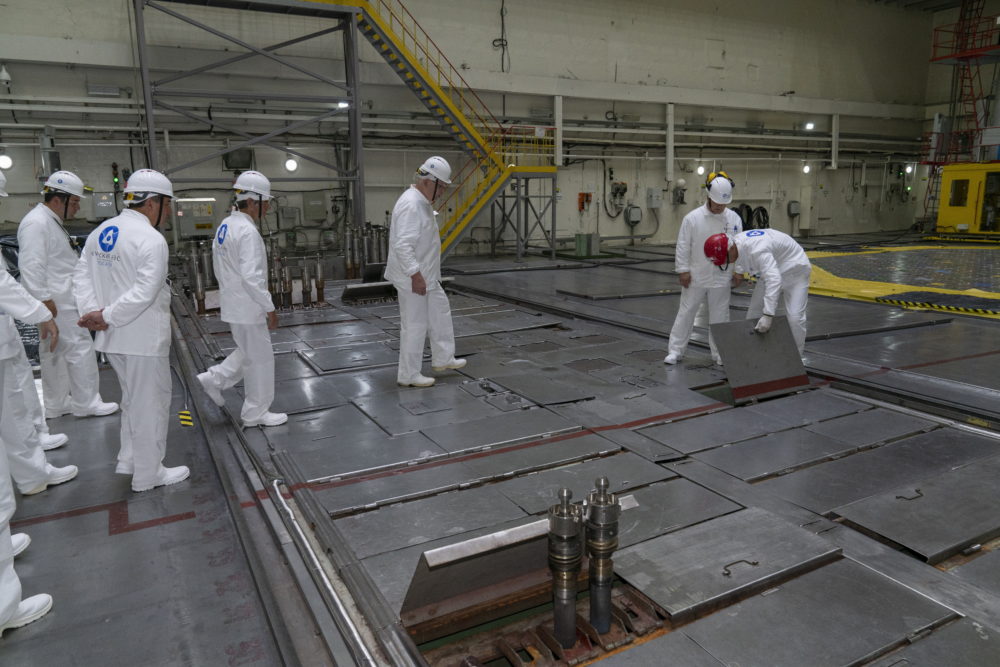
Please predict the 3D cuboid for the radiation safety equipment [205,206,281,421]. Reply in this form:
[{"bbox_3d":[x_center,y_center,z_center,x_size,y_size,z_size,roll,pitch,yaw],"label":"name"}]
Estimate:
[{"bbox_3d":[-1.821,-0.084,4.903,0.600,1.520,0.520,-6,12,-24],"label":"radiation safety equipment"}]

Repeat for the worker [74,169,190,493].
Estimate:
[{"bbox_3d":[-2.103,-0.019,3.928,0.520,1.780,0.580,-12,15,-43],"label":"worker"}]

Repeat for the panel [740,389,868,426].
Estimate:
[{"bbox_3d":[2.313,0.569,5.241,0.870,0.040,0.540,-7,13,-27],"label":"panel"}]

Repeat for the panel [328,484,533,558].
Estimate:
[{"bbox_3d":[-0.336,0.955,3.528,0.894,0.030,0.422,-7,13,-27],"label":"panel"}]

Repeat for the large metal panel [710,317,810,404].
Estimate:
[{"bbox_3d":[2.106,0.197,5.626,0.870,0.640,0.040,-7,-15,-27],"label":"large metal panel"}]

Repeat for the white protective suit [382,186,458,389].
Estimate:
[{"bbox_3d":[-0.673,-0.419,5.878,0.600,1.646,0.550,-1,11,-1],"label":"white protective suit"}]

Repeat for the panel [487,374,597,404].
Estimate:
[{"bbox_3d":[0.312,0.479,5.861,0.470,0.040,0.950,-7,13,-27],"label":"panel"}]

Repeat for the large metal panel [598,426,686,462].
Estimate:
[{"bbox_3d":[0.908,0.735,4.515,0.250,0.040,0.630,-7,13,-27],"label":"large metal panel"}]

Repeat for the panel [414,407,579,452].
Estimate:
[{"bbox_3d":[0.015,0.684,4.873,1.034,0.030,0.491,-7,13,-27],"label":"panel"}]

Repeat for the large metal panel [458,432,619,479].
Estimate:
[{"bbox_3d":[0.239,0.767,4.405,1.000,0.040,0.470,-7,13,-27],"label":"large metal panel"}]

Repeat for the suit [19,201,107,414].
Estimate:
[{"bbox_3d":[-3.316,-0.184,5.241,0.550,1.577,0.560,-10,14,-38],"label":"suit"}]

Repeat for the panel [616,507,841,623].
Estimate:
[{"bbox_3d":[0.966,1.001,3.090,0.960,0.050,0.515,-7,13,-27],"label":"panel"}]

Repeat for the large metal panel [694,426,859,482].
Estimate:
[{"bbox_3d":[1.746,0.760,4.351,1.010,0.030,0.442,-7,13,-27],"label":"large metal panel"}]

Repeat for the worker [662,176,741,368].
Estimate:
[{"bbox_3d":[1.907,-0.595,6.528,0.660,1.780,0.420,0,11,7],"label":"worker"}]

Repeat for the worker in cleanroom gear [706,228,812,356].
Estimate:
[{"bbox_3d":[2.320,-0.298,6.232,0.920,1.276,0.580,-7,13,-27],"label":"worker in cleanroom gear"}]

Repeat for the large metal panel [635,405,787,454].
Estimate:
[{"bbox_3d":[1.484,0.676,4.799,1.018,0.030,0.520,-7,13,-27],"label":"large metal panel"}]

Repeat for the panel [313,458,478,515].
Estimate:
[{"bbox_3d":[-0.591,0.865,3.980,0.875,0.040,0.470,-7,13,-27],"label":"panel"}]

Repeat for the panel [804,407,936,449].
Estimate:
[{"bbox_3d":[2.558,0.663,4.782,0.838,0.030,0.450,-7,13,-27],"label":"panel"}]

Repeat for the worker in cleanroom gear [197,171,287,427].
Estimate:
[{"bbox_3d":[-1.824,-0.216,4.877,0.640,1.790,0.520,-6,12,-24],"label":"worker in cleanroom gear"}]

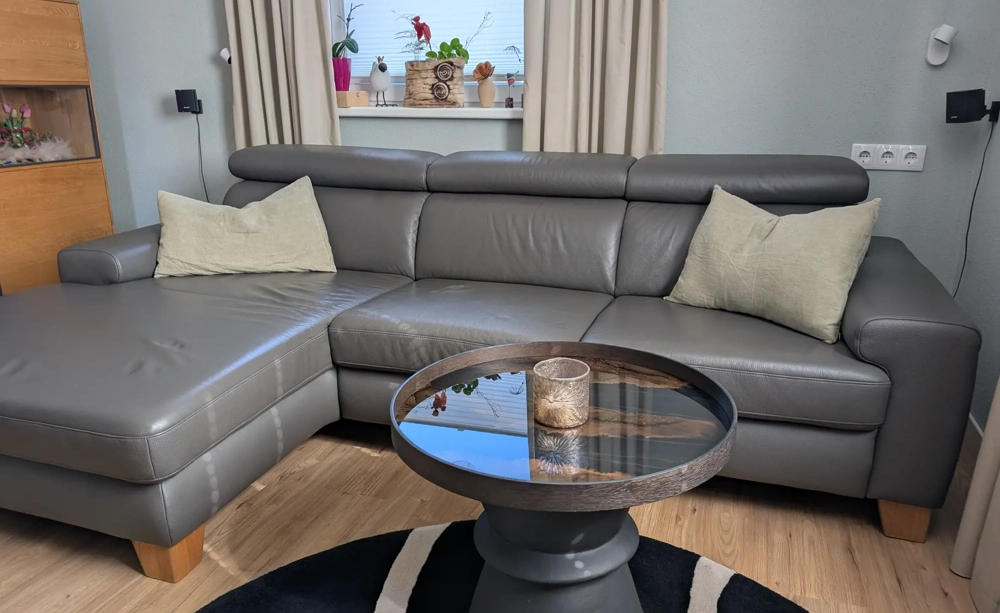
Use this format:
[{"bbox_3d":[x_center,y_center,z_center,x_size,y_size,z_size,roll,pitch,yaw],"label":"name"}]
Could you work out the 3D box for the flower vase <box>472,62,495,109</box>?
[{"bbox_3d":[-0.064,-0.882,2.770,0.088,0.173,0.078,2,17,8],"label":"flower vase"}]

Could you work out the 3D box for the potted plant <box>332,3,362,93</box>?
[{"bbox_3d":[-0.642,-1.089,2.935,0.115,0.346,0.105,5,18,17],"label":"potted plant"}]

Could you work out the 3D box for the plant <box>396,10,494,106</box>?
[{"bbox_3d":[-0.231,-0.997,2.835,0.410,0.355,0.180,4,18,12],"label":"plant"}]

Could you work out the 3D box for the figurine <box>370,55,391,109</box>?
[{"bbox_3d":[-0.487,-0.941,2.912,0.098,0.198,0.110,-11,20,-30],"label":"figurine"}]

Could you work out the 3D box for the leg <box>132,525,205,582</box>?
[{"bbox_3d":[-0.772,0.571,1.638,0.112,0.100,0.108,5,18,17],"label":"leg"}]

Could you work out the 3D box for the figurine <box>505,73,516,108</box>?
[{"bbox_3d":[0.047,-0.852,2.731,0.052,0.136,0.045,1,17,3],"label":"figurine"}]

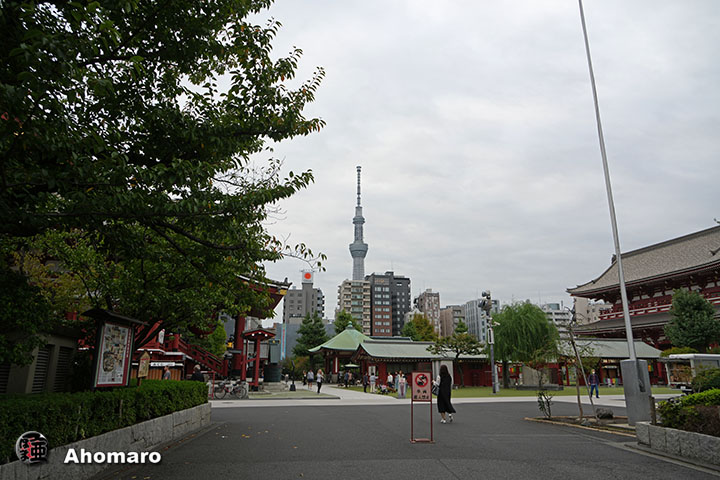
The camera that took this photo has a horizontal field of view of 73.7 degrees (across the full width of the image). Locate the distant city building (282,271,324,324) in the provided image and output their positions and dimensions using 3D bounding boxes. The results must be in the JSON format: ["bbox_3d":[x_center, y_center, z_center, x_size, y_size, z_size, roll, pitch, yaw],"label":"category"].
[{"bbox_3d":[-26.800,39.666,227.621,18.000,47.000,15.000,4,-16,-14],"label":"distant city building"}]

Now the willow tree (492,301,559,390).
[{"bbox_3d":[15.000,9.798,45.012,6.300,7.900,6.000,0,-15,0],"label":"willow tree"}]

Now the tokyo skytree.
[{"bbox_3d":[-3.000,70.844,1445.847,66.000,632.000,64.000,0,-15,0],"label":"tokyo skytree"}]

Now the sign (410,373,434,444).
[{"bbox_3d":[1.390,3.688,10.654,0.500,1.490,0.360,-1,-15,2],"label":"sign"}]

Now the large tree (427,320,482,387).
[{"bbox_3d":[9.093,11.075,45.701,5.300,5.800,4.800,-3,-16,10],"label":"large tree"}]

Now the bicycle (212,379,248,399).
[{"bbox_3d":[-7.019,8.138,26.178,1.770,1.060,0.550,4,-16,-14],"label":"bicycle"}]

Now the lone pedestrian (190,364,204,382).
[{"bbox_3d":[-5.681,5.238,16.812,0.480,1.660,0.330,-3,-16,10],"label":"lone pedestrian"}]

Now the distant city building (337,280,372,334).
[{"bbox_3d":[-2.232,39.254,214.286,12.500,41.300,12.000,5,-16,-16],"label":"distant city building"}]

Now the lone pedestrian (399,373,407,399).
[{"bbox_3d":[2.480,8.443,28.066,0.480,1.540,0.360,0,-15,0],"label":"lone pedestrian"}]

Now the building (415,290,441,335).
[{"bbox_3d":[29.203,40.692,207.664,7.000,35.000,13.500,5,-16,-16],"label":"building"}]

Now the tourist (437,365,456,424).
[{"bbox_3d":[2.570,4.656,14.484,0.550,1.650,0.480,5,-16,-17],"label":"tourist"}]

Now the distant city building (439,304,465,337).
[{"bbox_3d":[42.000,45.215,215.728,9.000,30.000,13.000,5,-16,-16],"label":"distant city building"}]

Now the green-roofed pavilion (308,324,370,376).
[{"bbox_3d":[-1.096,13.767,58.445,8.600,7.400,8.600,4,-16,-14],"label":"green-roofed pavilion"}]

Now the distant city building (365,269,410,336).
[{"bbox_3d":[12.972,37.712,214.713,16.500,44.500,14.000,5,-16,-16],"label":"distant city building"}]

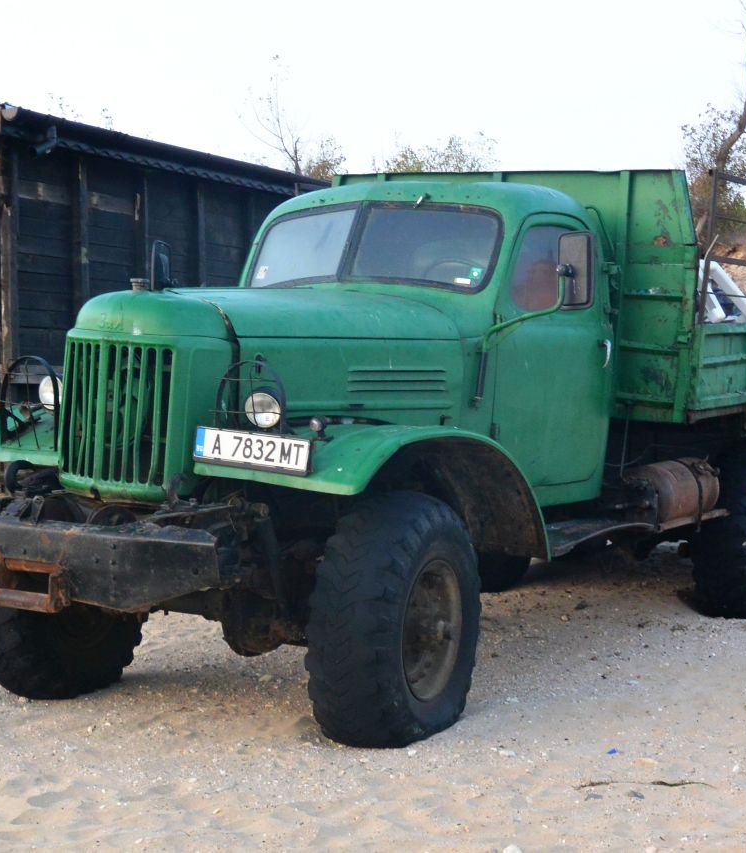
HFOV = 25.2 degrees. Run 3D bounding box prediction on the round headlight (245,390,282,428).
[{"bbox_3d":[-0.396,-0.060,6.222,0.145,0.145,0.100,5,6,34],"label":"round headlight"}]

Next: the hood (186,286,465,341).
[{"bbox_3d":[-0.462,-0.482,7.023,1.220,0.230,1.220,5,6,34],"label":"hood"}]

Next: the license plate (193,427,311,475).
[{"bbox_3d":[-0.428,0.084,5.930,0.530,0.122,0.025,5,-2,37],"label":"license plate"}]

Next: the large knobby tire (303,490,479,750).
[{"bbox_3d":[0.095,0.748,6.433,0.323,1.008,1.038,4,5,26],"label":"large knobby tire"}]

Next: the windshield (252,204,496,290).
[{"bbox_3d":[-0.037,-0.817,7.602,1.280,0.420,0.240,5,-2,34],"label":"windshield"}]

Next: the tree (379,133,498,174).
[{"bbox_3d":[1.216,-4.233,32.000,2.500,2.800,2.300,1,5,0],"label":"tree"}]

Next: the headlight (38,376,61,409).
[{"bbox_3d":[-1.273,-0.145,6.843,0.161,0.161,0.131,5,6,34],"label":"headlight"}]

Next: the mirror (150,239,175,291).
[{"bbox_3d":[-1.038,-0.764,8.193,0.055,0.302,0.176,-3,7,-43],"label":"mirror"}]

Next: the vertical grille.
[{"bbox_3d":[-0.974,-0.046,6.329,0.560,0.540,0.090,5,3,34],"label":"vertical grille"}]

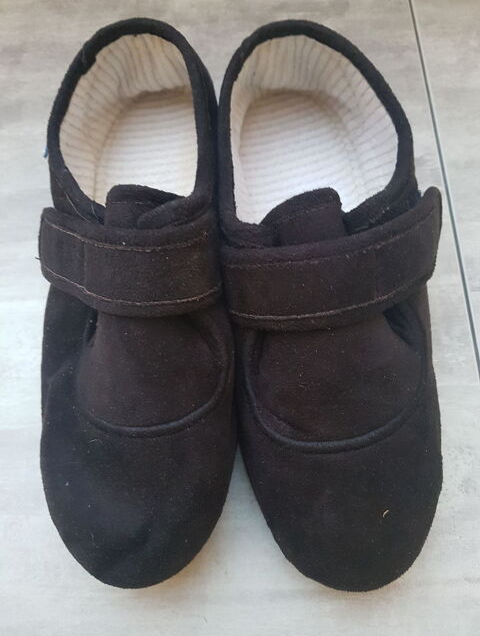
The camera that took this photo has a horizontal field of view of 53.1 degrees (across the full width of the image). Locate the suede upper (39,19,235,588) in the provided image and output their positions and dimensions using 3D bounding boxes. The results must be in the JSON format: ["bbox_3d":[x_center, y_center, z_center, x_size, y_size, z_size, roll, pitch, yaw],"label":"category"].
[{"bbox_3d":[-0.052,-0.016,0.230,0.099,0.075,0.270,-1,74,1],"label":"suede upper"}]

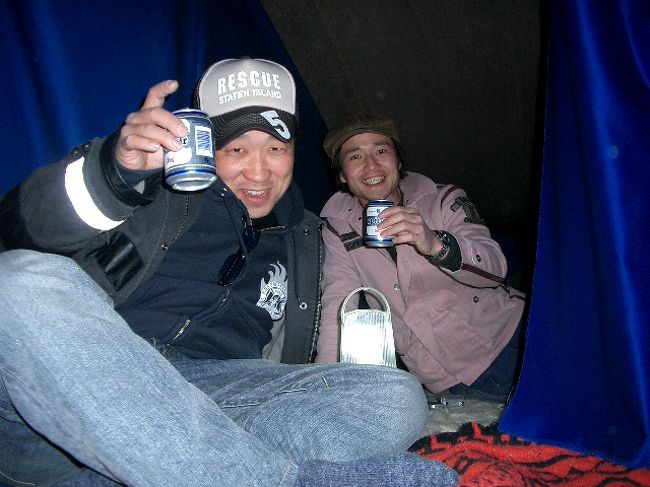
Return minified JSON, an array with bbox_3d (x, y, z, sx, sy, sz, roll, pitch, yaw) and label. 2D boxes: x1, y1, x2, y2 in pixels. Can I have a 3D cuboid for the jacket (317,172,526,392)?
[{"bbox_3d":[0.235,0.100,1.670,0.550,0.570,0.450,1,5,13],"label":"jacket"}]

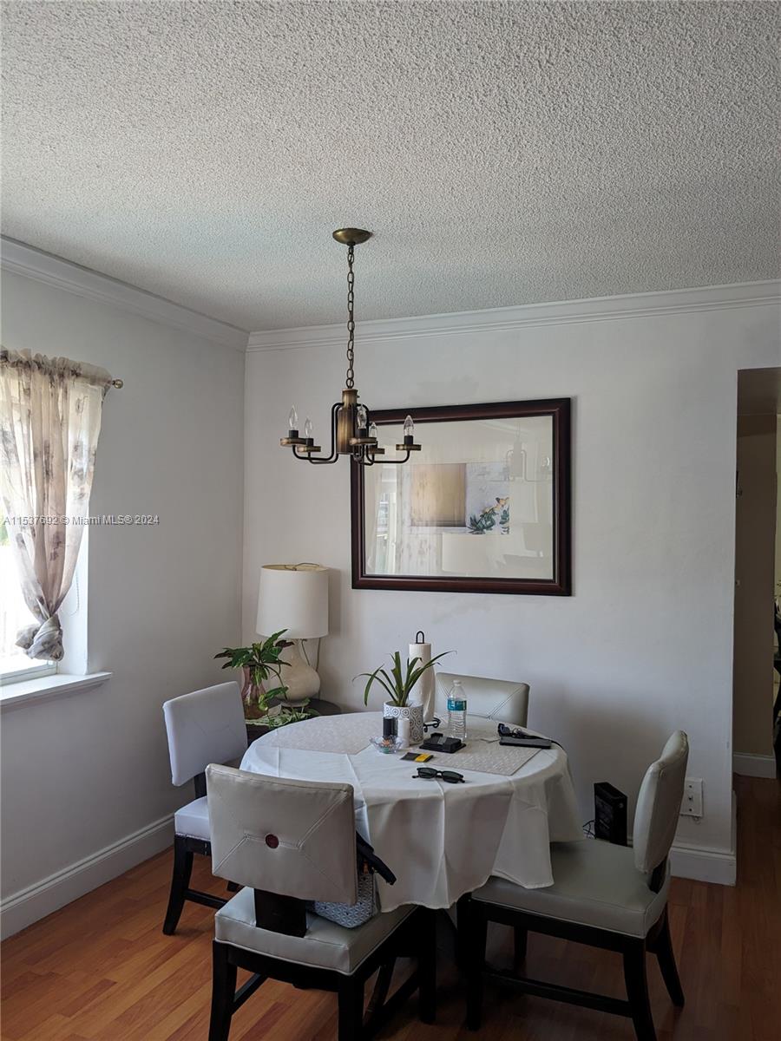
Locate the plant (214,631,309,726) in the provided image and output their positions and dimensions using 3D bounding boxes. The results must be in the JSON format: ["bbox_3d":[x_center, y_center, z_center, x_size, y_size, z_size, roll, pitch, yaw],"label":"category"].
[{"bbox_3d":[-0.594,0.686,3.646,0.380,0.378,0.360,0,0,24],"label":"plant"}]

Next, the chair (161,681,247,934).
[{"bbox_3d":[-0.458,1.063,2.949,0.590,0.840,0.455,0,0,24],"label":"chair"}]

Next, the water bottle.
[{"bbox_3d":[0.223,0.633,2.715,0.065,0.204,0.065,0,0,0],"label":"water bottle"}]

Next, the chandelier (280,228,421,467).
[{"bbox_3d":[-0.129,-0.575,2.699,0.480,0.780,0.480,0,0,0],"label":"chandelier"}]

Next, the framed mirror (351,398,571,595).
[{"bbox_3d":[0.303,-0.102,3.787,1.076,0.878,0.040,0,0,24],"label":"framed mirror"}]

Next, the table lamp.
[{"bbox_3d":[-0.467,0.545,3.869,0.339,0.663,0.339,0,0,0],"label":"table lamp"}]

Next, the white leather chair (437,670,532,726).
[{"bbox_3d":[0.233,1.069,3.087,0.450,0.840,0.600,0,0,30],"label":"white leather chair"}]

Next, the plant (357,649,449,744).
[{"bbox_3d":[0.044,0.584,2.682,0.320,0.300,0.290,0,0,24],"label":"plant"}]

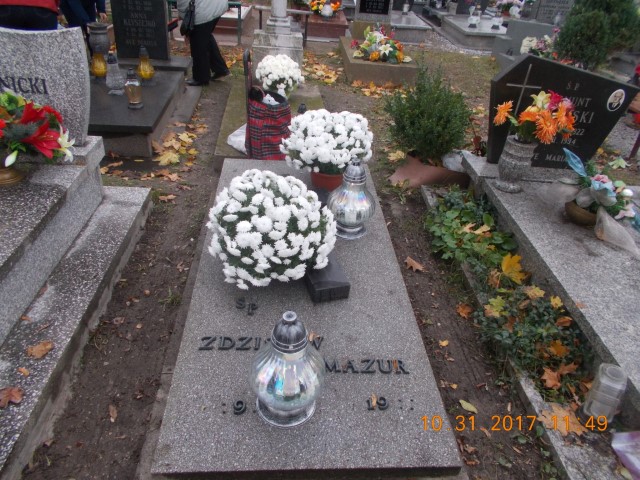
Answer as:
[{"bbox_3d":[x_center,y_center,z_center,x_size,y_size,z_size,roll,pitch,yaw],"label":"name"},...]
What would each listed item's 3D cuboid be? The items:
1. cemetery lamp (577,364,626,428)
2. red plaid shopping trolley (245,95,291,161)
[{"bbox_3d":[0.937,0.517,1.592,0.090,0.185,0.090,-3,35,-2],"label":"cemetery lamp"},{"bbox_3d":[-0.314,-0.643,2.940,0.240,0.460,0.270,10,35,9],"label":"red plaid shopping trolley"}]

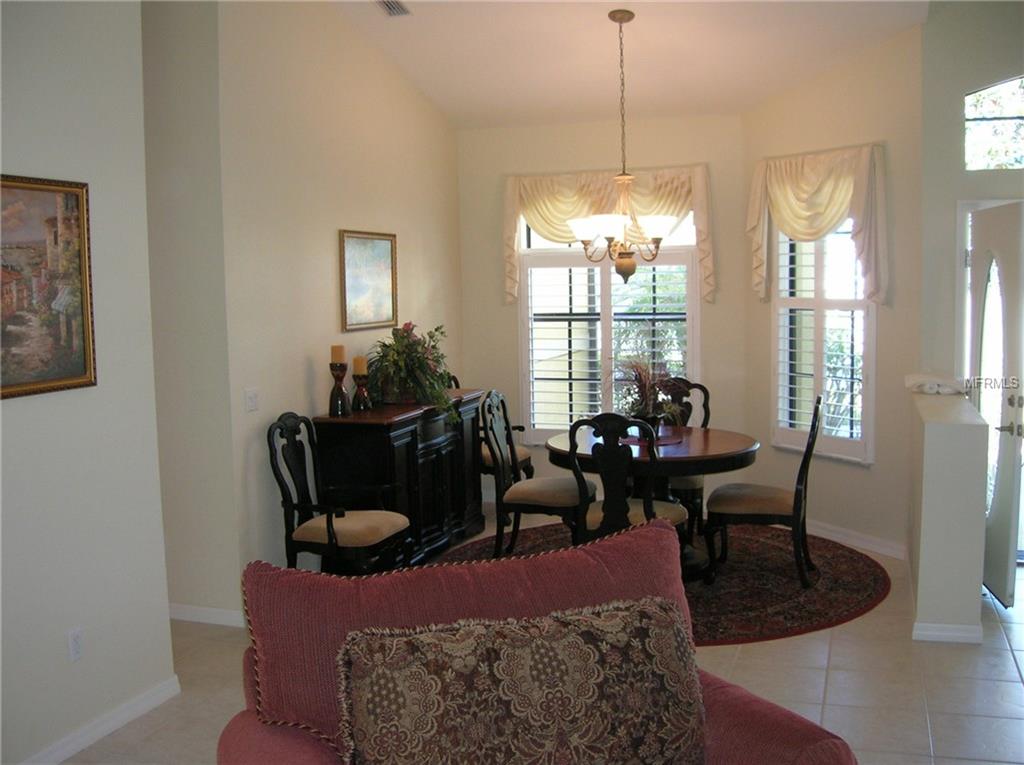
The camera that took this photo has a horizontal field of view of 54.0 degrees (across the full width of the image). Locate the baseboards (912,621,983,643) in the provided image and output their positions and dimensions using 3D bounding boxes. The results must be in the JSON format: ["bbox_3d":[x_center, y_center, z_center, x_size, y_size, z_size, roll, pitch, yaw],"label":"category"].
[{"bbox_3d":[1.983,1.137,4.571,0.298,0.083,0.016,1,6,20],"label":"baseboards"}]

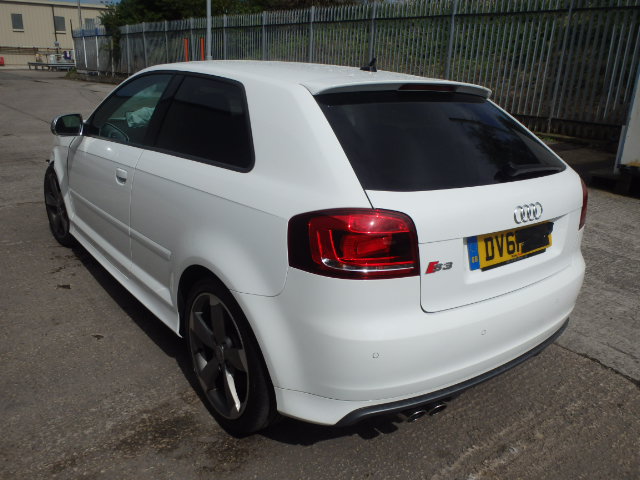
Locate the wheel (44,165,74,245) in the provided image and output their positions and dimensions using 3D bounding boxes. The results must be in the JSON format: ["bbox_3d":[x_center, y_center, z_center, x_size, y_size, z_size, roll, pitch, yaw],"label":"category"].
[{"bbox_3d":[-1.893,-0.260,3.919,0.225,0.637,0.637,-11,22,-38],"label":"wheel"}]

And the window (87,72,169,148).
[{"bbox_3d":[-1.028,-0.691,2.751,0.050,0.430,1.040,23,0,-42],"label":"window"}]

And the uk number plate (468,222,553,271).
[{"bbox_3d":[0.692,0.010,1.852,0.520,0.111,0.012,-10,5,-37],"label":"uk number plate"}]

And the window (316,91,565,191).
[{"bbox_3d":[0.521,-0.390,1.980,1.230,0.060,0.530,-10,56,-37],"label":"window"}]

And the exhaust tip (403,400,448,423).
[{"bbox_3d":[0.342,0.569,1.820,0.180,0.080,0.130,-10,22,-37],"label":"exhaust tip"}]

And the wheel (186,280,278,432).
[{"bbox_3d":[-0.301,0.414,2.006,0.225,0.637,0.637,-10,22,-37],"label":"wheel"}]

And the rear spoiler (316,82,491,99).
[{"bbox_3d":[0.362,-0.623,2.131,1.060,0.080,0.180,-10,22,-37],"label":"rear spoiler"}]

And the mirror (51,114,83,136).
[{"bbox_3d":[-1.464,-0.666,3.003,0.175,0.125,0.120,-10,22,-37],"label":"mirror"}]

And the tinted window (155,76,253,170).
[{"bbox_3d":[-0.418,-0.468,2.015,0.050,0.360,0.880,23,0,-42],"label":"tinted window"}]

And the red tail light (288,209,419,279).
[{"bbox_3d":[0.107,0.003,1.459,0.330,0.200,0.240,-10,22,-37],"label":"red tail light"}]

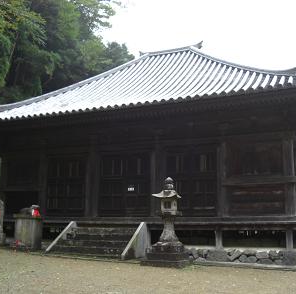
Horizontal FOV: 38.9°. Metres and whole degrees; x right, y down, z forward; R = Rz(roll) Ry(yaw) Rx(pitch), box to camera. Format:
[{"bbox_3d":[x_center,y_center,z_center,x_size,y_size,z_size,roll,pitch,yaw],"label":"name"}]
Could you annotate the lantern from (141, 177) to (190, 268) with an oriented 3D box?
[{"bbox_3d":[0.486,1.958,11.080,0.985,2.324,0.985,-4,-12,23],"label":"lantern"}]

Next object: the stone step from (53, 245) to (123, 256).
[{"bbox_3d":[-1.836,3.231,13.081,2.462,0.217,0.325,-4,-12,23],"label":"stone step"}]

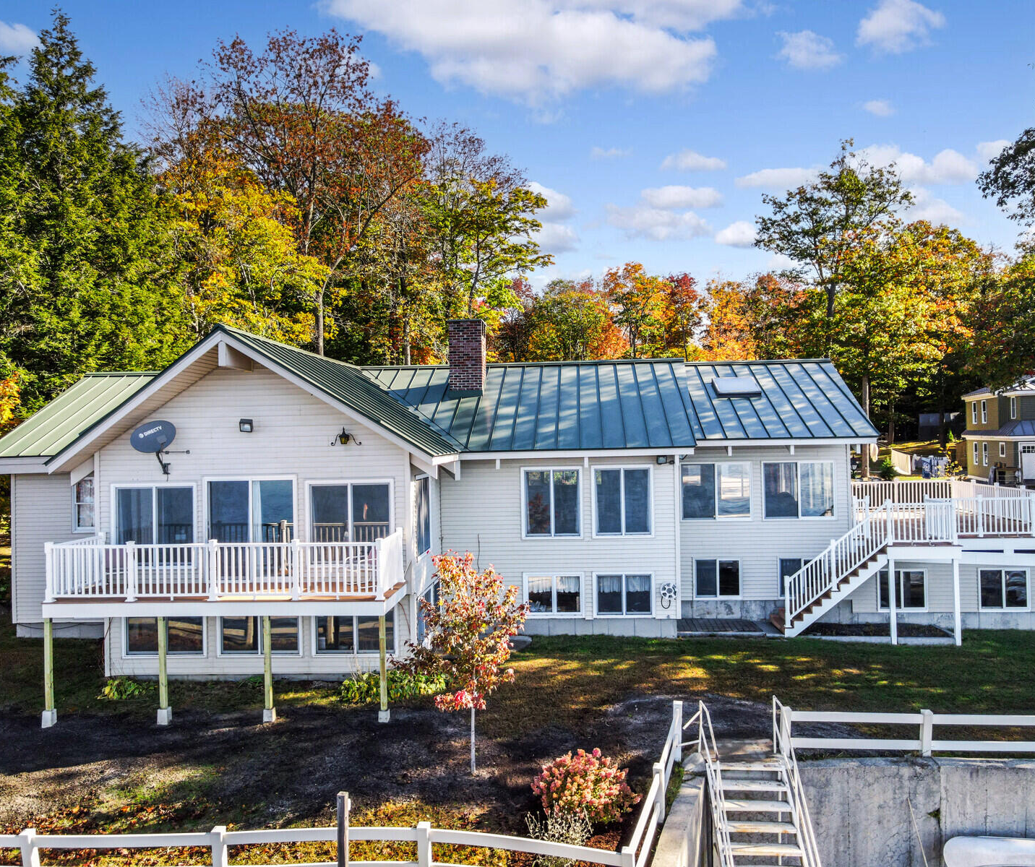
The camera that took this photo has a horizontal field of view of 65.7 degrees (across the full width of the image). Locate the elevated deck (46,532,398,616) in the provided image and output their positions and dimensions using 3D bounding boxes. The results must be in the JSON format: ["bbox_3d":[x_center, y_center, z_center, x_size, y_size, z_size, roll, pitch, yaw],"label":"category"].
[{"bbox_3d":[-5.115,2.470,14.451,5.971,1.272,1.789,-1,-1,4],"label":"elevated deck"}]

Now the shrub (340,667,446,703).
[{"bbox_3d":[-2.272,4.563,14.759,1.880,0.470,0.850,-1,-1,4],"label":"shrub"}]

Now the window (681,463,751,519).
[{"bbox_3d":[5.045,1.470,20.389,1.775,1.469,0.120,-1,-1,4],"label":"window"}]

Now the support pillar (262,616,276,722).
[{"bbox_3d":[-4.209,3.990,13.592,0.190,1.774,0.190,-1,-1,4],"label":"support pillar"}]

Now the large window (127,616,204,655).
[{"bbox_3d":[-6.950,3.869,15.788,1.658,1.029,0.120,-1,-1,4],"label":"large window"}]

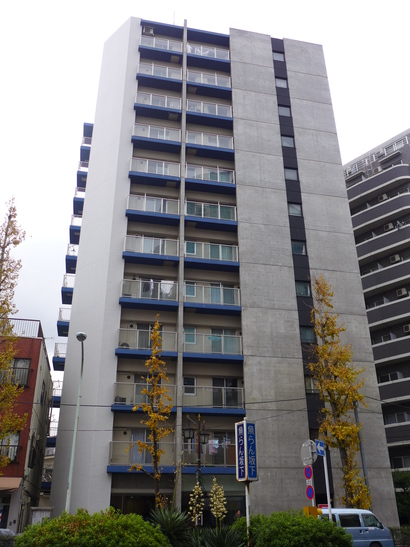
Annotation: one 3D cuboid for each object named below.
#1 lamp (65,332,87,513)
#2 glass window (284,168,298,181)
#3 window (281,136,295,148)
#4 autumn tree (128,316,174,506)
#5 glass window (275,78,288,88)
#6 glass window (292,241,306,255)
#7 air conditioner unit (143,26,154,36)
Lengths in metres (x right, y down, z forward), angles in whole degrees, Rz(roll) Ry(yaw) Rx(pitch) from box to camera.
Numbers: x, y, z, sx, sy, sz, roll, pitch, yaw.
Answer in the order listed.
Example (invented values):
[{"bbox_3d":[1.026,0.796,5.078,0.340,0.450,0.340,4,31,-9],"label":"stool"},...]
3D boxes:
[{"bbox_3d":[-5.194,6.768,19.838,0.500,8.550,2.300,5,-28,-11],"label":"lamp"},{"bbox_3d":[5.941,-6.792,34.769,0.860,0.900,0.100,5,-27,-11],"label":"glass window"},{"bbox_3d":[5.856,-9.260,35.631,0.980,1.080,0.120,5,-28,-11],"label":"window"},{"bbox_3d":[-2.221,6.693,21.661,1.950,10.310,1.900,5,-28,-11],"label":"autumn tree"},{"bbox_3d":[5.856,-14.525,38.671,0.860,0.900,0.100,5,-27,-11],"label":"glass window"},{"bbox_3d":[5.901,-1.597,31.672,0.950,1.060,0.120,5,-28,-11],"label":"glass window"},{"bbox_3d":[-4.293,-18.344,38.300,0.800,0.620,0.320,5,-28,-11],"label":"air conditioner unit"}]

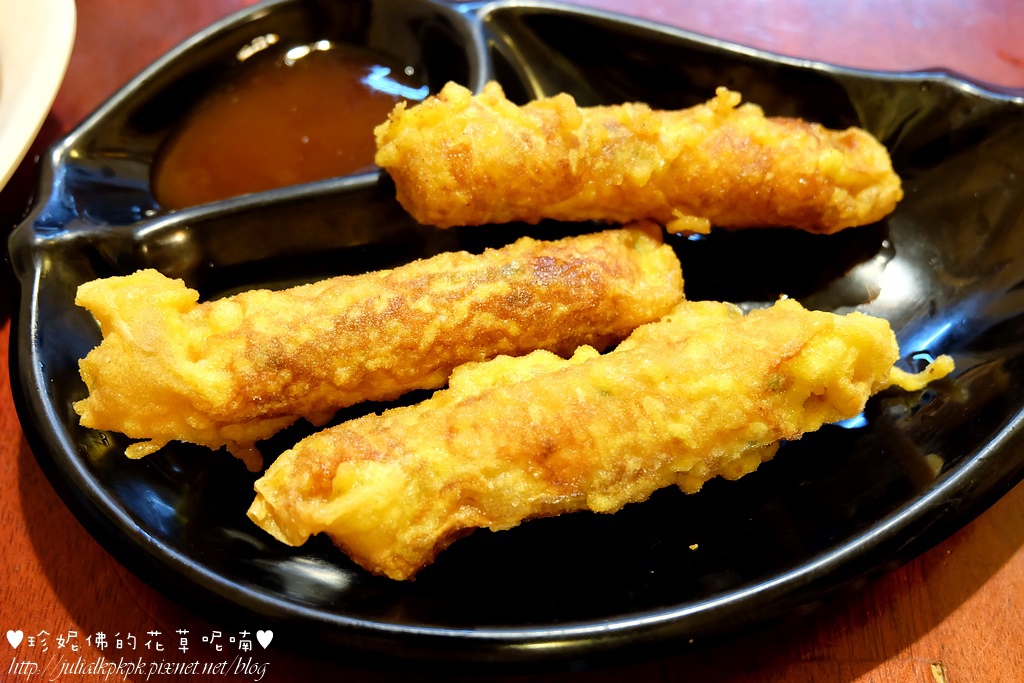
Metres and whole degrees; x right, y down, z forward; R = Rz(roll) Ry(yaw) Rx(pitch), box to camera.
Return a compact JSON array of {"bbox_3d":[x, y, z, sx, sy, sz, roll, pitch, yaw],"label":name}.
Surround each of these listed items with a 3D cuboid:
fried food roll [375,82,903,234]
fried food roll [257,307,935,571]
[{"bbox_3d":[0.030,-0.041,0.259,0.123,0.028,0.030,3,46,3],"label":"fried food roll"},{"bbox_3d":[0.018,0.016,0.204,0.126,0.028,0.033,-12,47,-11],"label":"fried food roll"}]

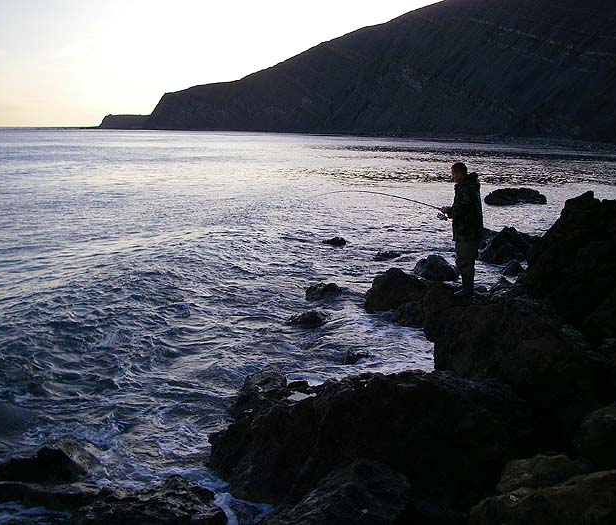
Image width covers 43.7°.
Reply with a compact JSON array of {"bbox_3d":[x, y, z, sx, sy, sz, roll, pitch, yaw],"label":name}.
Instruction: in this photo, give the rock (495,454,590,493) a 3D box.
[{"bbox_3d":[1.435,1.320,4.720,0.570,0.270,0.470,3,10,18],"label":"rock"}]

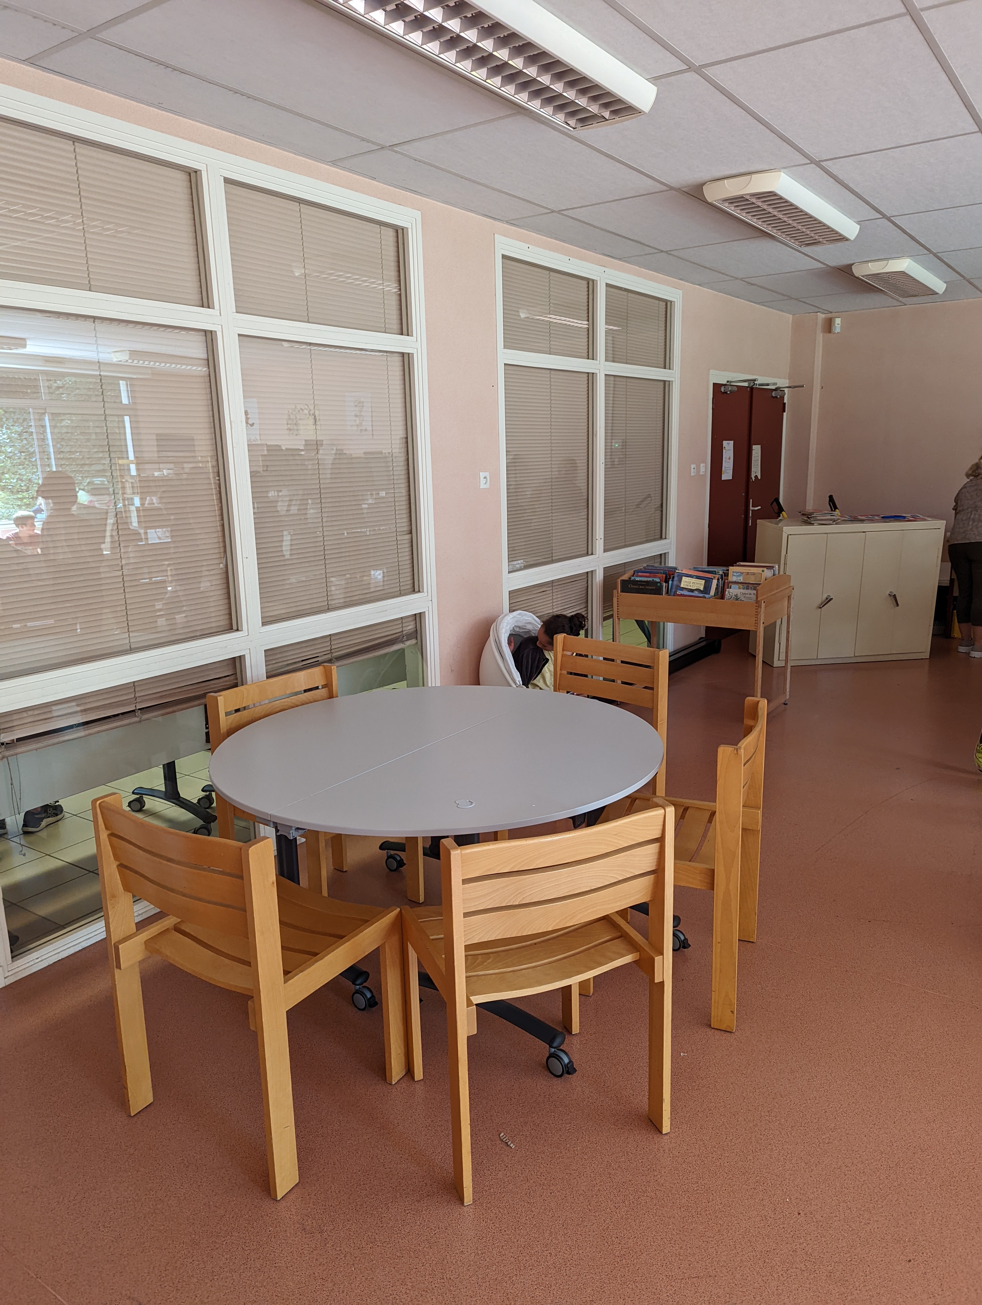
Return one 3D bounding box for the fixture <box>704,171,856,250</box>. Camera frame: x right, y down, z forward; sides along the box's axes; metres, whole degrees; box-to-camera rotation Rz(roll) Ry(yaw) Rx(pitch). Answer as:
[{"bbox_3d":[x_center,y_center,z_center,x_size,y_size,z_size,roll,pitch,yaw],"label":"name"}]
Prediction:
[{"bbox_3d":[1.405,-2.070,4.285,0.310,0.080,1.250,8,16,35],"label":"fixture"}]

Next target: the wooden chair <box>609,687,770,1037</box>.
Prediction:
[{"bbox_3d":[0.543,0.578,2.740,0.485,0.822,0.516,4,14,23],"label":"wooden chair"}]

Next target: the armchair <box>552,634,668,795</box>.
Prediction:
[{"bbox_3d":[0.341,0.398,3.569,0.516,0.822,0.485,10,17,42],"label":"armchair"}]

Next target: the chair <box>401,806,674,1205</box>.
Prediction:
[{"bbox_3d":[0.082,0.715,2.172,0.516,0.822,0.485,-6,14,-21],"label":"chair"}]

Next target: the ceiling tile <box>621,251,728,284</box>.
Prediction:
[{"bbox_3d":[1.241,-2.463,5.810,0.280,0.020,1.190,8,16,35],"label":"ceiling tile"}]

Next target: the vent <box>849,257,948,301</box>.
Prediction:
[{"bbox_3d":[2.803,-2.539,6.185,0.310,0.080,1.250,8,16,35],"label":"vent"}]

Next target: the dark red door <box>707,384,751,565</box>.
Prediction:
[{"bbox_3d":[1.909,-1.099,7.317,0.050,2.039,0.820,8,15,35],"label":"dark red door"}]

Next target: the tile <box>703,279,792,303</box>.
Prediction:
[{"bbox_3d":[1.939,-2.696,6.758,0.280,0.020,1.190,8,16,35],"label":"tile"}]

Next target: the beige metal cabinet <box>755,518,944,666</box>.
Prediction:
[{"bbox_3d":[2.602,-0.464,6.675,1.190,1.000,0.470,-3,13,-6],"label":"beige metal cabinet"}]

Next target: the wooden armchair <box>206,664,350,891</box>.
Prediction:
[{"bbox_3d":[-0.582,0.517,3.132,0.485,0.822,0.516,8,16,37],"label":"wooden armchair"}]

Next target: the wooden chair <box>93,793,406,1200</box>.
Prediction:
[{"bbox_3d":[-0.575,0.723,2.218,0.520,0.825,0.485,6,15,31],"label":"wooden chair"}]

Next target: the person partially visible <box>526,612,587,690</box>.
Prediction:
[{"bbox_3d":[0.354,0.210,4.596,0.450,0.750,0.360,-3,13,-5],"label":"person partially visible"}]

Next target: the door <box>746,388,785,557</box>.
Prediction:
[{"bbox_3d":[2.390,-1.256,7.969,0.050,2.039,0.810,8,15,35],"label":"door"}]

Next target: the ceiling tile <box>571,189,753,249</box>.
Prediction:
[{"bbox_3d":[0.909,-2.178,4.606,0.600,0.020,1.190,8,16,35],"label":"ceiling tile"}]

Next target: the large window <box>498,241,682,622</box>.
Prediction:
[{"bbox_3d":[0.669,-0.986,5.568,0.080,2.560,2.170,8,16,35],"label":"large window"}]

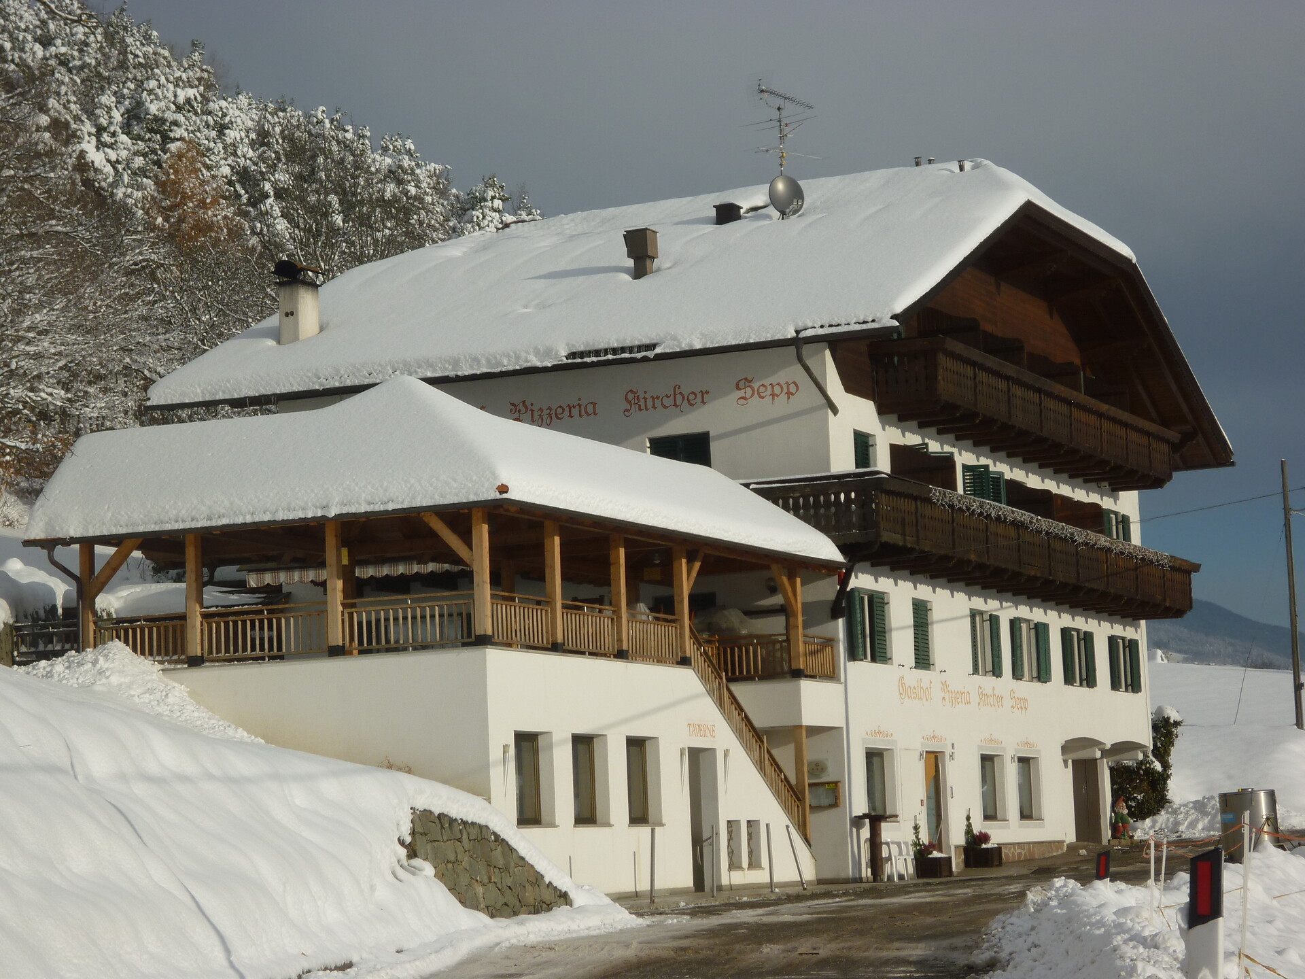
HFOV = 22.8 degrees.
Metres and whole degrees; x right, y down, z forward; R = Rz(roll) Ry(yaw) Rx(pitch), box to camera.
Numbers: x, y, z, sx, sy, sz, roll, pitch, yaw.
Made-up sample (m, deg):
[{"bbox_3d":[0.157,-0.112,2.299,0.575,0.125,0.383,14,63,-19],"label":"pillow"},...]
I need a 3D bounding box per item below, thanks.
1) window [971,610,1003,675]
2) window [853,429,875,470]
[{"bbox_3d":[6.399,2.972,62.282,0.198,1.276,1.738,-5,-7,23],"label":"window"},{"bbox_3d":[3.739,-0.376,57.454,0.120,1.280,1.180,-5,-7,23],"label":"window"}]

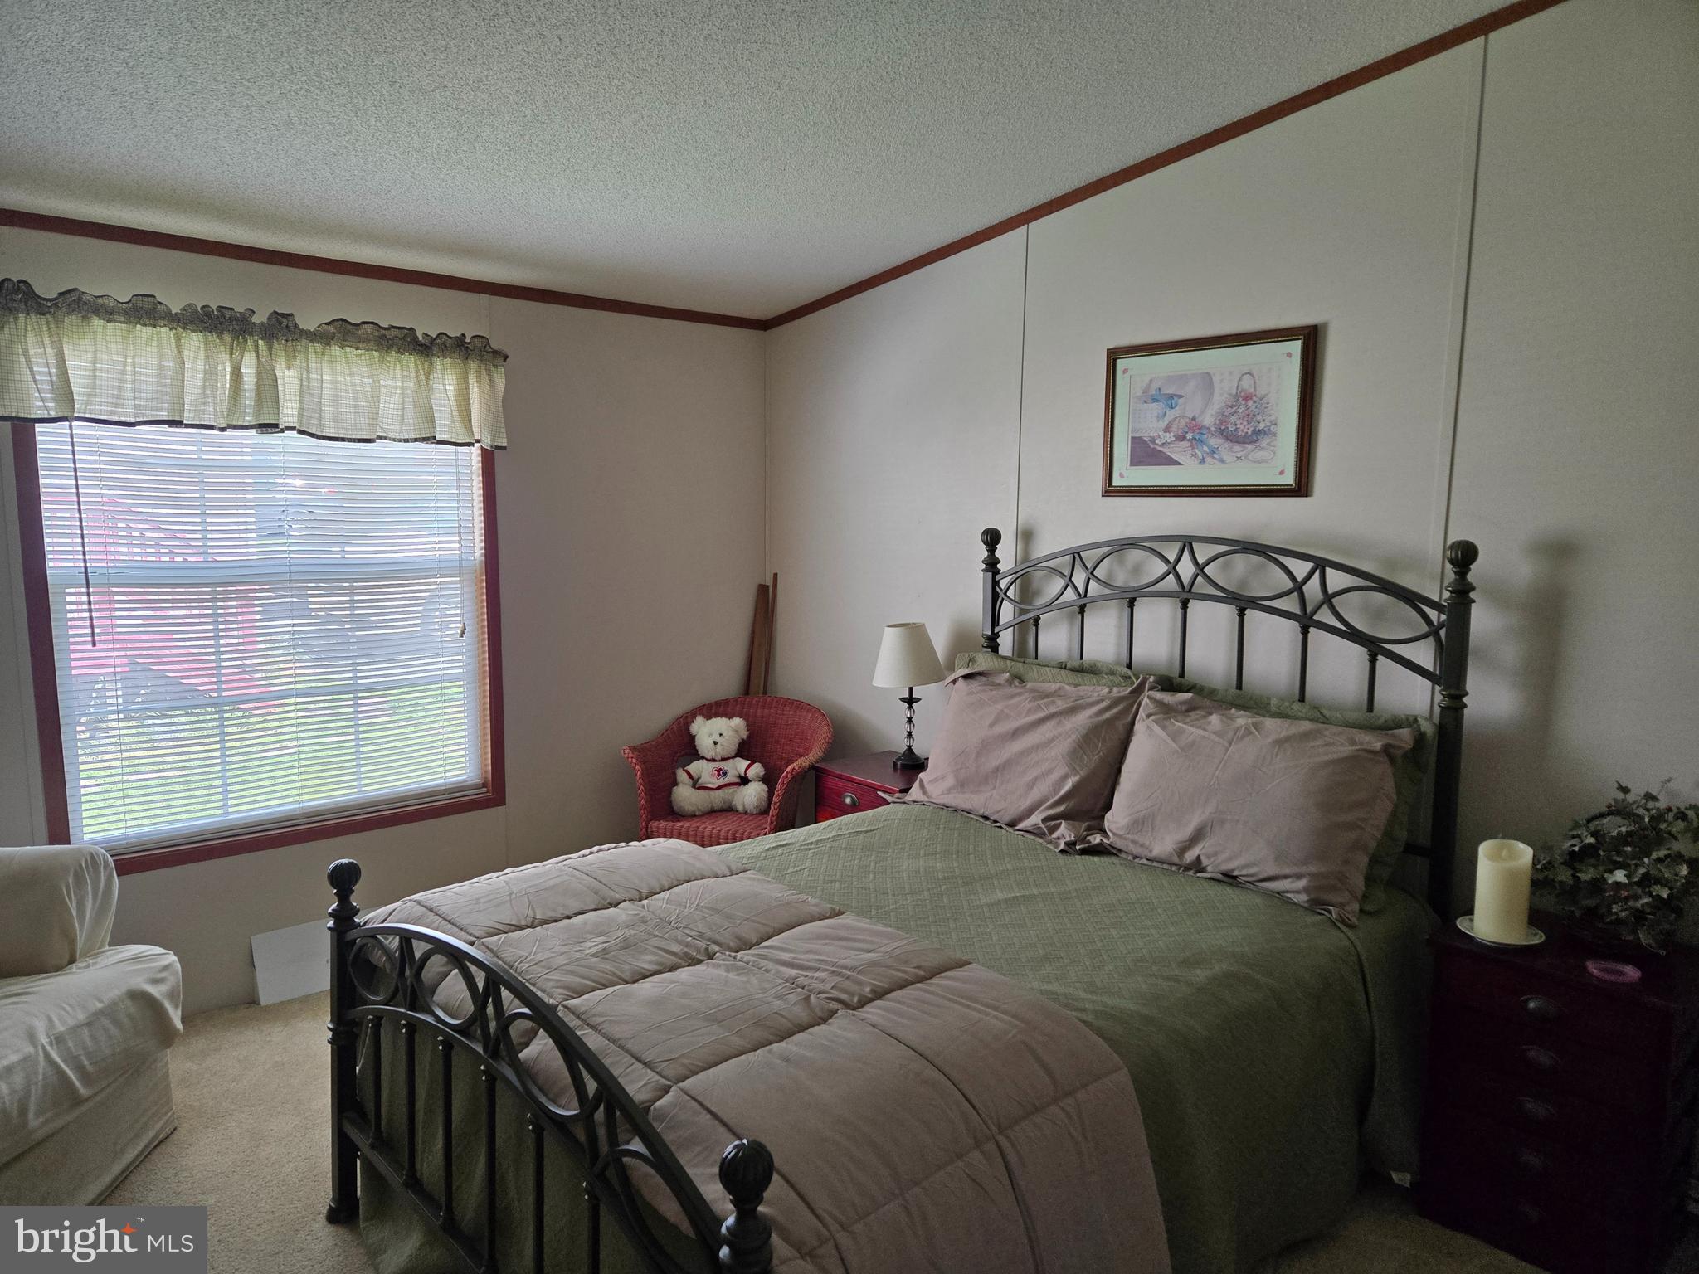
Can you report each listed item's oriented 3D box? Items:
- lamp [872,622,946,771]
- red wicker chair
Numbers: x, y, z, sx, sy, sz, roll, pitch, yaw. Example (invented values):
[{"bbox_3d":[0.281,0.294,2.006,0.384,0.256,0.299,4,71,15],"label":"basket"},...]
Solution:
[{"bbox_3d":[0.190,0.194,3.660,0.240,0.458,0.240,0,7,0],"label":"lamp"},{"bbox_3d":[-0.380,0.618,3.903,0.650,0.755,0.580,2,7,16],"label":"red wicker chair"}]

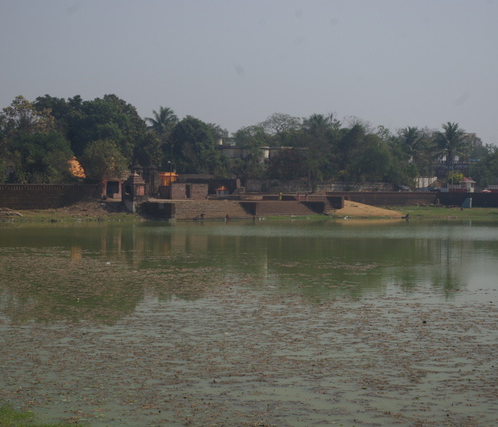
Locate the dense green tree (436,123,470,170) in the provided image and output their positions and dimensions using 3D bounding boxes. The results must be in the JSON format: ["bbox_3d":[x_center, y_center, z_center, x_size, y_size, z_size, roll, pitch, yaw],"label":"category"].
[{"bbox_3d":[44.444,-11.962,320.000,7.023,16.022,7.023,0,1,0],"label":"dense green tree"}]

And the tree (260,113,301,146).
[{"bbox_3d":[7.886,-15.271,365.000,10.514,20.027,10.514,0,1,0],"label":"tree"}]

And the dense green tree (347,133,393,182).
[{"bbox_3d":[23.360,-10.480,280.320,9.230,10.190,8.770,1,1,0],"label":"dense green tree"}]

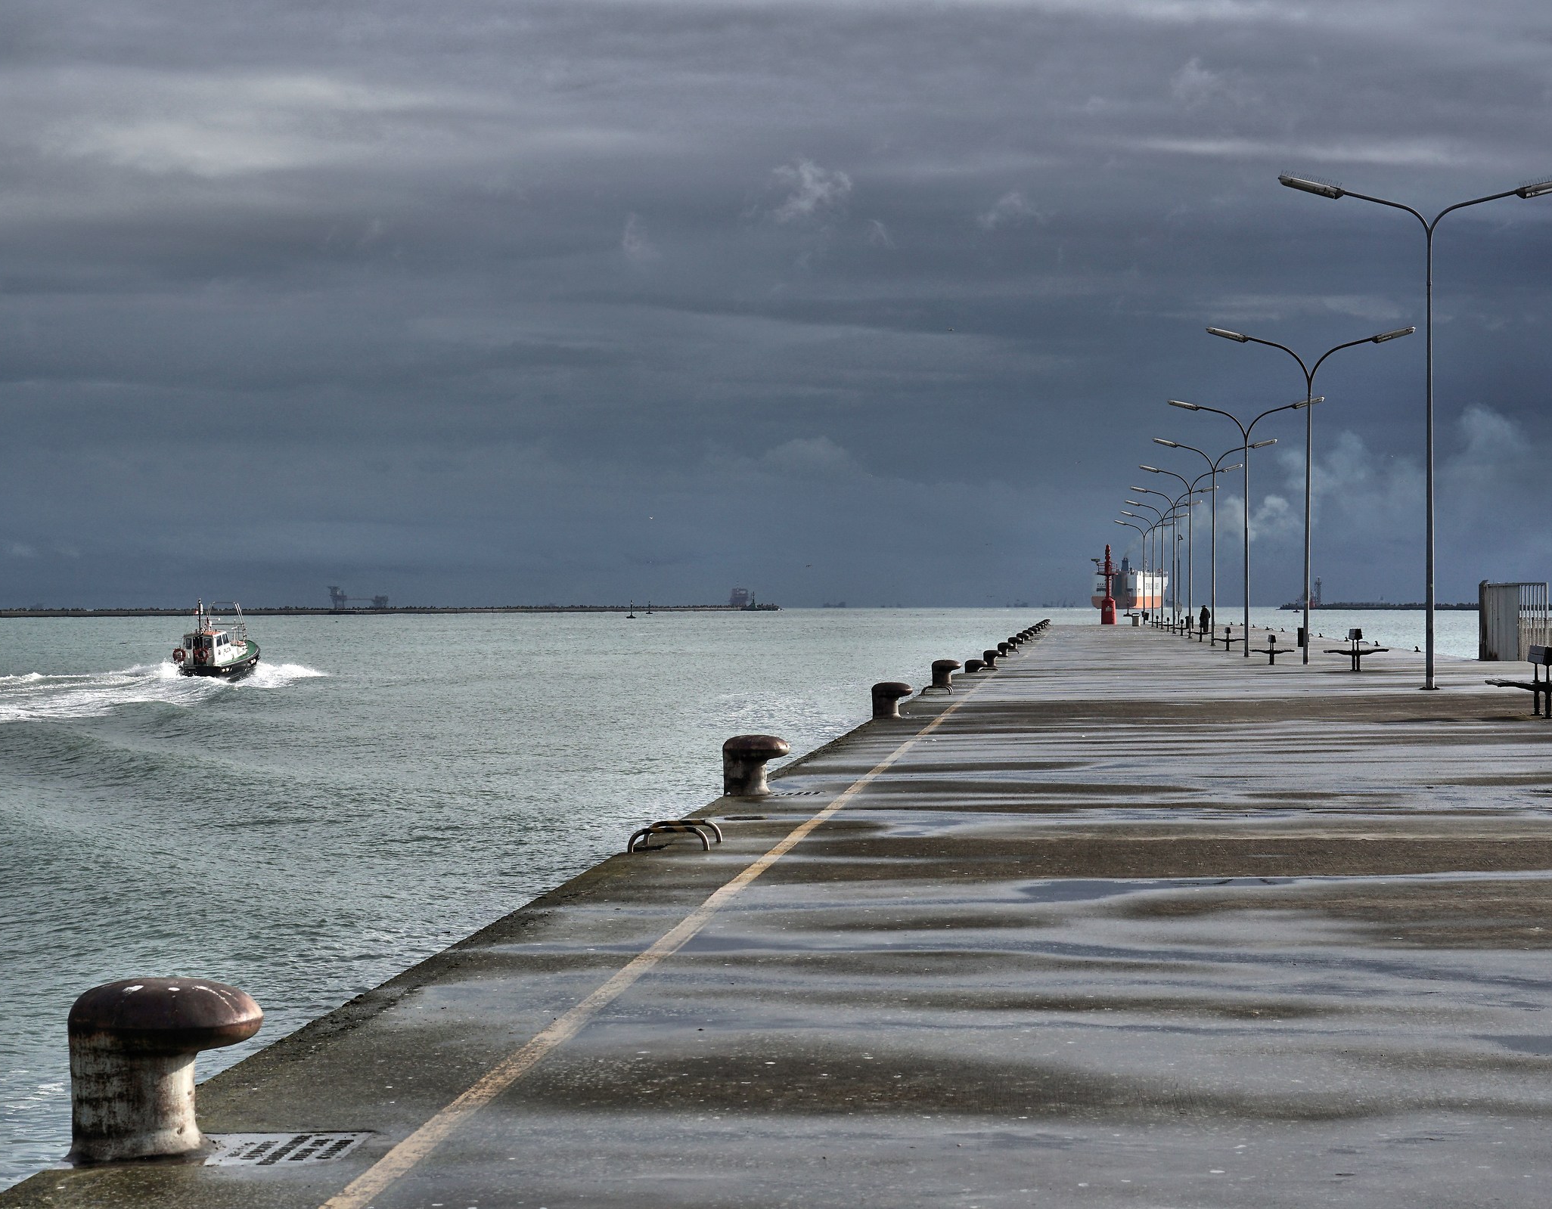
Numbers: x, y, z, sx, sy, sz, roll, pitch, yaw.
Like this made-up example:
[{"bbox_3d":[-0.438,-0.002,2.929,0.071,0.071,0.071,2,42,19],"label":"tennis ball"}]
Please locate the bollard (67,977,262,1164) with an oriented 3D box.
[{"bbox_3d":[-1.716,1.300,10.600,0.550,0.500,0.470,0,0,5],"label":"bollard"}]

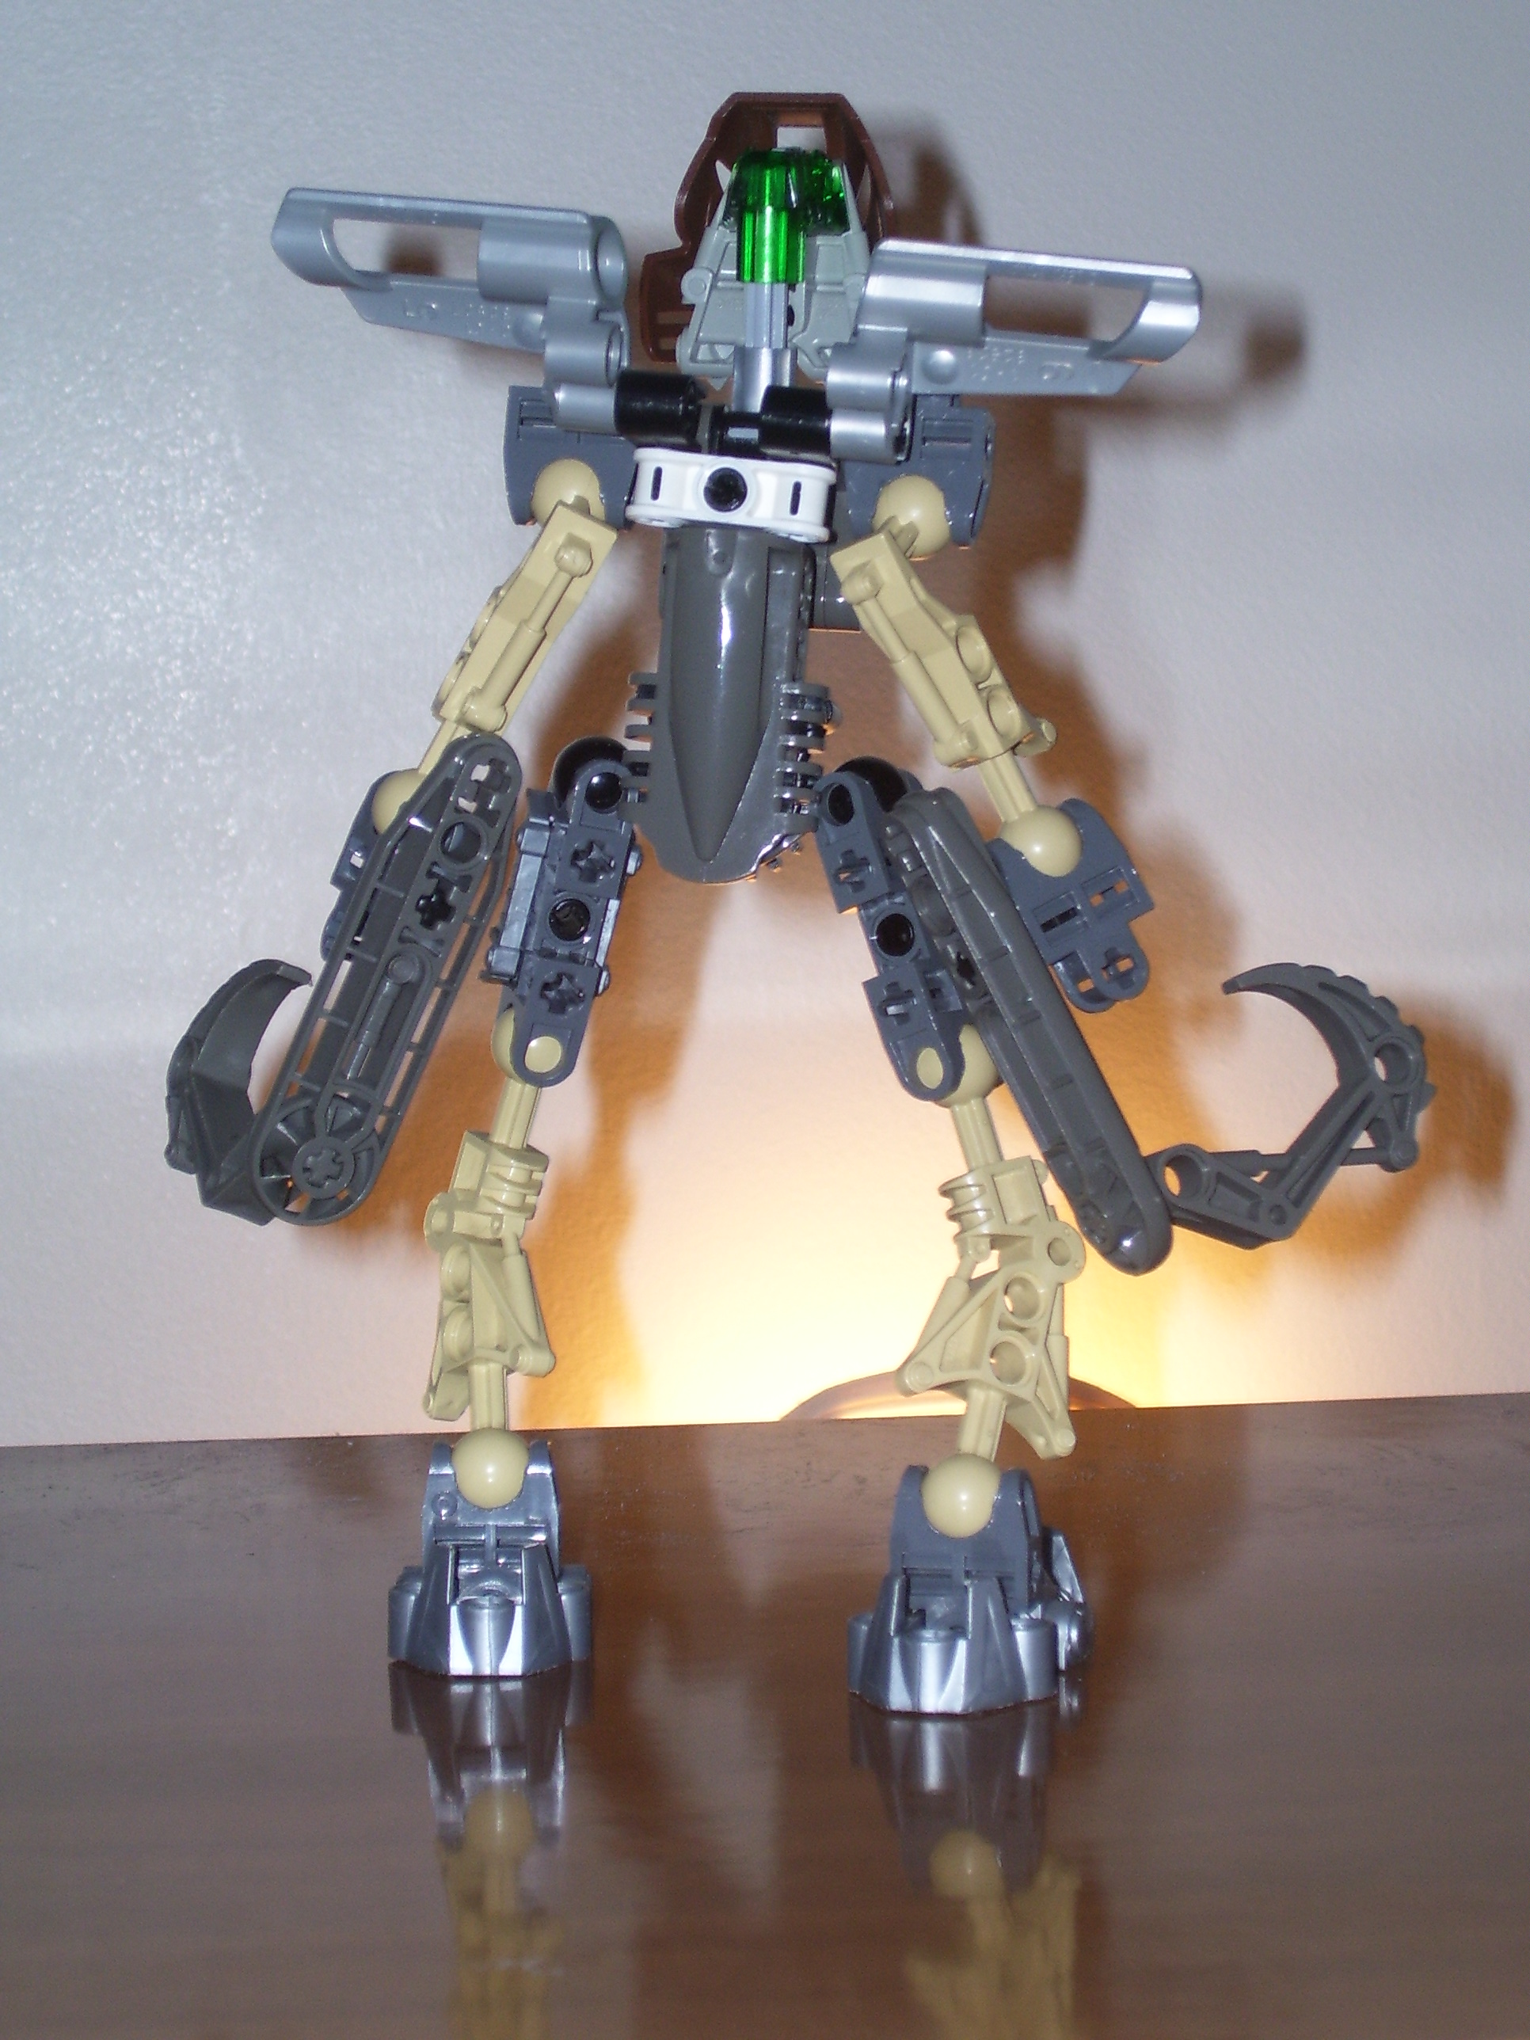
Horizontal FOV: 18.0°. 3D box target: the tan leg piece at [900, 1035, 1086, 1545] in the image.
[{"bbox_3d":[0.025,0.030,0.558,0.023,0.066,0.011,-16,25,-31],"label":"tan leg piece"}]

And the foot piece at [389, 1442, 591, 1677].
[{"bbox_3d":[-0.033,0.064,0.597,0.025,0.025,0.041,-1,5,-1],"label":"foot piece"}]

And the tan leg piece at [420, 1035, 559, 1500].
[{"bbox_3d":[-0.032,0.028,0.585,0.011,0.066,0.023,-14,31,-39],"label":"tan leg piece"}]

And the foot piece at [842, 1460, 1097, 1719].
[{"bbox_3d":[0.024,0.065,0.569,0.025,0.025,0.041,0,5,13],"label":"foot piece"}]

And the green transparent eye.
[{"bbox_3d":[0.003,-0.095,0.573,0.015,0.015,0.016,0,5,8],"label":"green transparent eye"}]

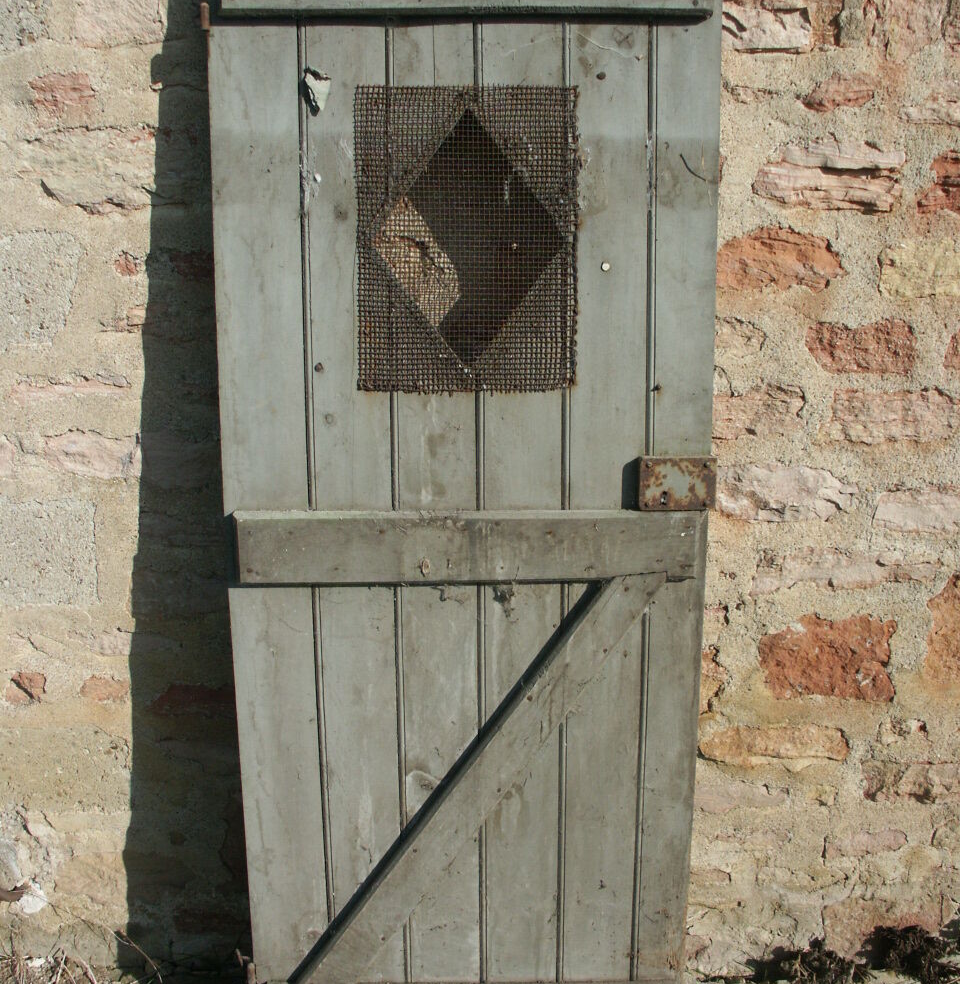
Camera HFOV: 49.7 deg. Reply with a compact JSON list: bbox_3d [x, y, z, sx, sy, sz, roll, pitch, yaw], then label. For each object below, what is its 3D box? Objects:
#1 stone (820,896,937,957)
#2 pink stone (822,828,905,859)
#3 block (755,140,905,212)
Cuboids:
[{"bbox_3d":[0.785,0.837,2.068,0.231,0.140,0.090,0,17,0],"label":"stone"},{"bbox_3d":[0.733,0.660,1.999,0.156,0.066,0.060,0,17,0],"label":"pink stone"},{"bbox_3d":[0.547,-0.506,1.662,0.235,0.108,0.090,0,17,0],"label":"block"}]

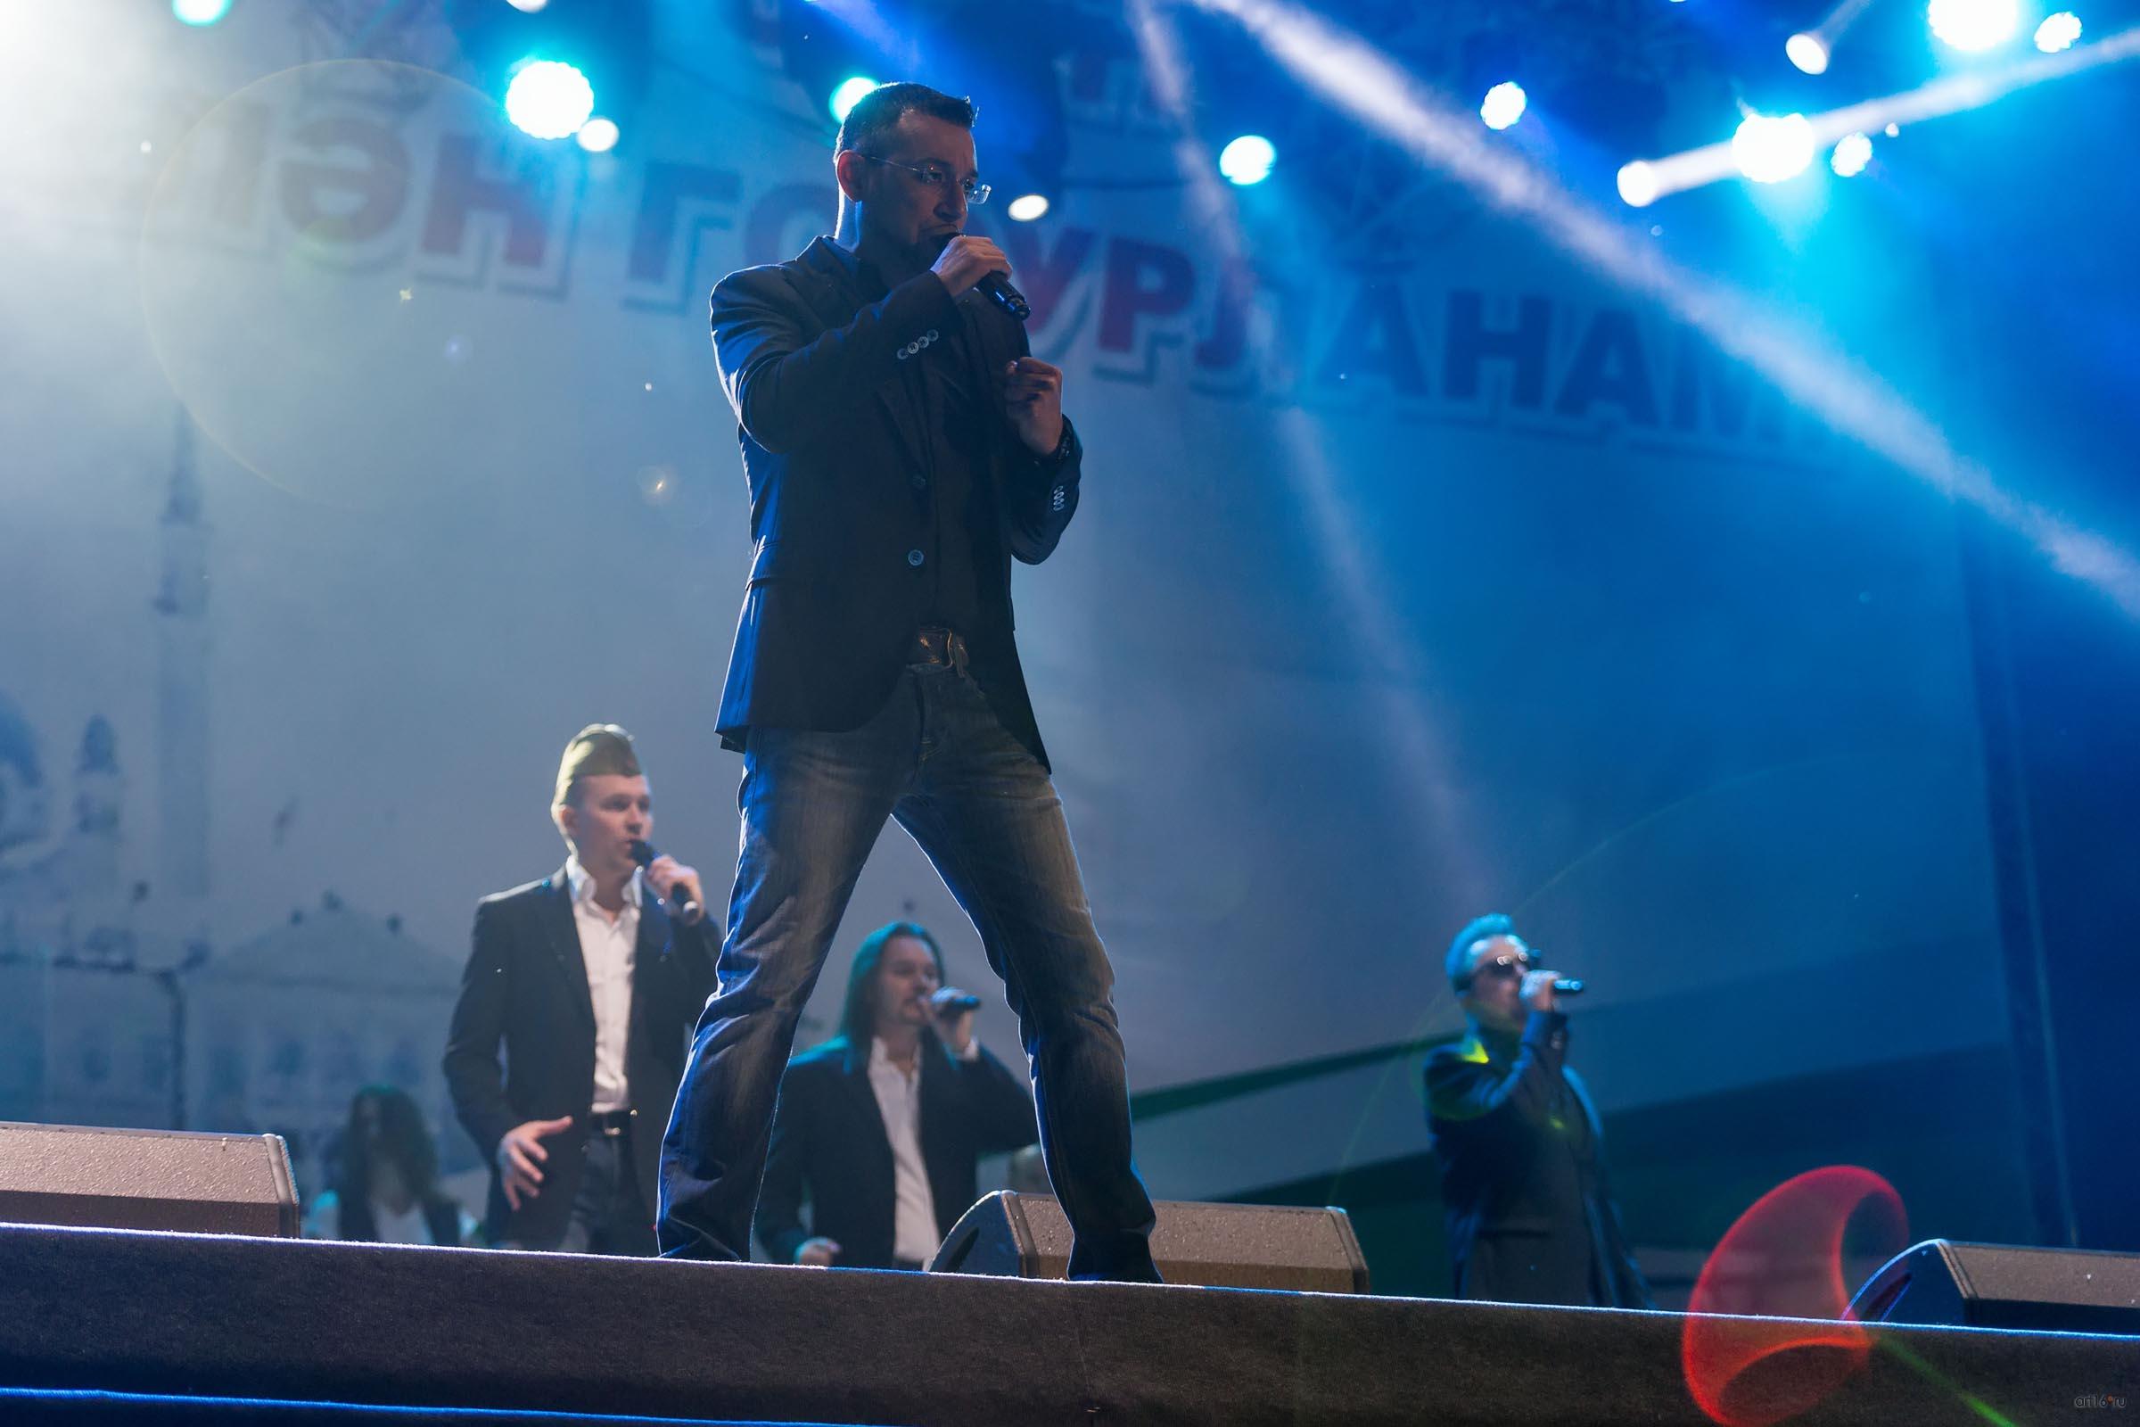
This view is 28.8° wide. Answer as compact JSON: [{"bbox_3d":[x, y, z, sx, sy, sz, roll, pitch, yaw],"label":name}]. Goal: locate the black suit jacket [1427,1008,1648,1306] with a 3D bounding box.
[{"bbox_3d":[1.208,1.167,10.816,0.560,0.830,0.440,10,-21,-34],"label":"black suit jacket"}]

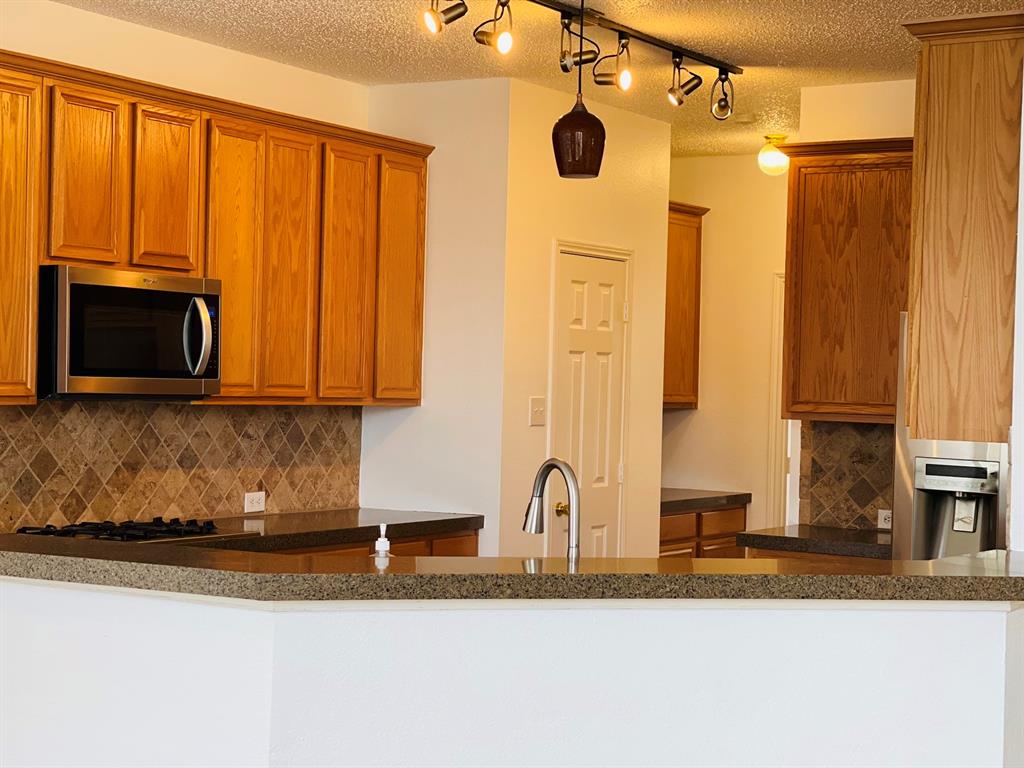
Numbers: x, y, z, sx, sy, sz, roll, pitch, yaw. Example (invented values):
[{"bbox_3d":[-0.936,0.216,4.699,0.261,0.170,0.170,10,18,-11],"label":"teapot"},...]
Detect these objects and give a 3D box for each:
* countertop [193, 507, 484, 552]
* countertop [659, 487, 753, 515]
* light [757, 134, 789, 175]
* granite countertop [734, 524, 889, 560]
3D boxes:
[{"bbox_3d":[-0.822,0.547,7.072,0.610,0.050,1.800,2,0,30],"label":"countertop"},{"bbox_3d":[0.693,0.587,9.639,0.650,0.050,1.180,2,0,30],"label":"countertop"},{"bbox_3d":[1.277,-1.109,9.200,0.157,0.203,0.157,2,0,30],"label":"light"},{"bbox_3d":[1.315,0.609,7.349,0.680,0.050,0.650,2,0,30],"label":"granite countertop"}]

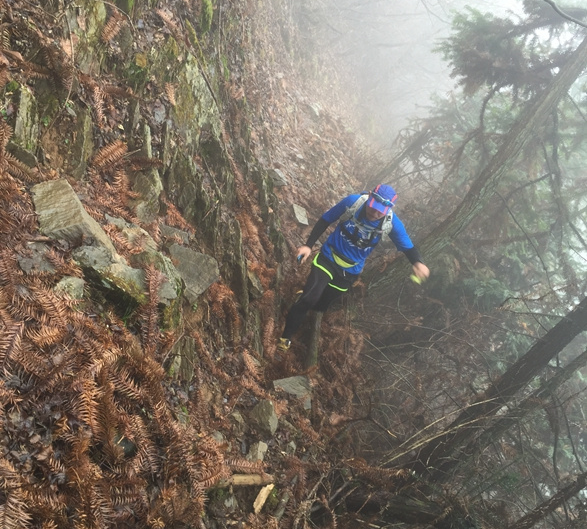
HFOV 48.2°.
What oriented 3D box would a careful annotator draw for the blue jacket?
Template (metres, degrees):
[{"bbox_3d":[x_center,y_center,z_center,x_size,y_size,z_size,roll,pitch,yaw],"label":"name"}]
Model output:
[{"bbox_3d":[0.552,-0.226,5.100,0.660,0.600,0.310,26,40,-13],"label":"blue jacket"}]

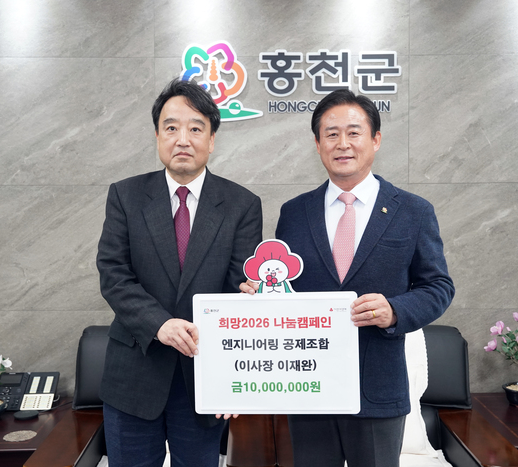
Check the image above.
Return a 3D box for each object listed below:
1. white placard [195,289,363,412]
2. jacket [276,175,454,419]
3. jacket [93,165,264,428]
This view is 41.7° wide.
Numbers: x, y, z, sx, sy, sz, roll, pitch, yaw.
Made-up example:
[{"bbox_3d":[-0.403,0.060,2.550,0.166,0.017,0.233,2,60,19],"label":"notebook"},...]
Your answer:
[{"bbox_3d":[0.044,0.302,1.725,0.420,0.308,0.018,-1,1,4],"label":"white placard"},{"bbox_3d":[0.300,0.170,1.930,0.485,0.680,0.340,0,3,13],"label":"jacket"},{"bbox_3d":[-0.229,0.172,1.930,0.470,0.715,0.340,-1,3,-9],"label":"jacket"}]

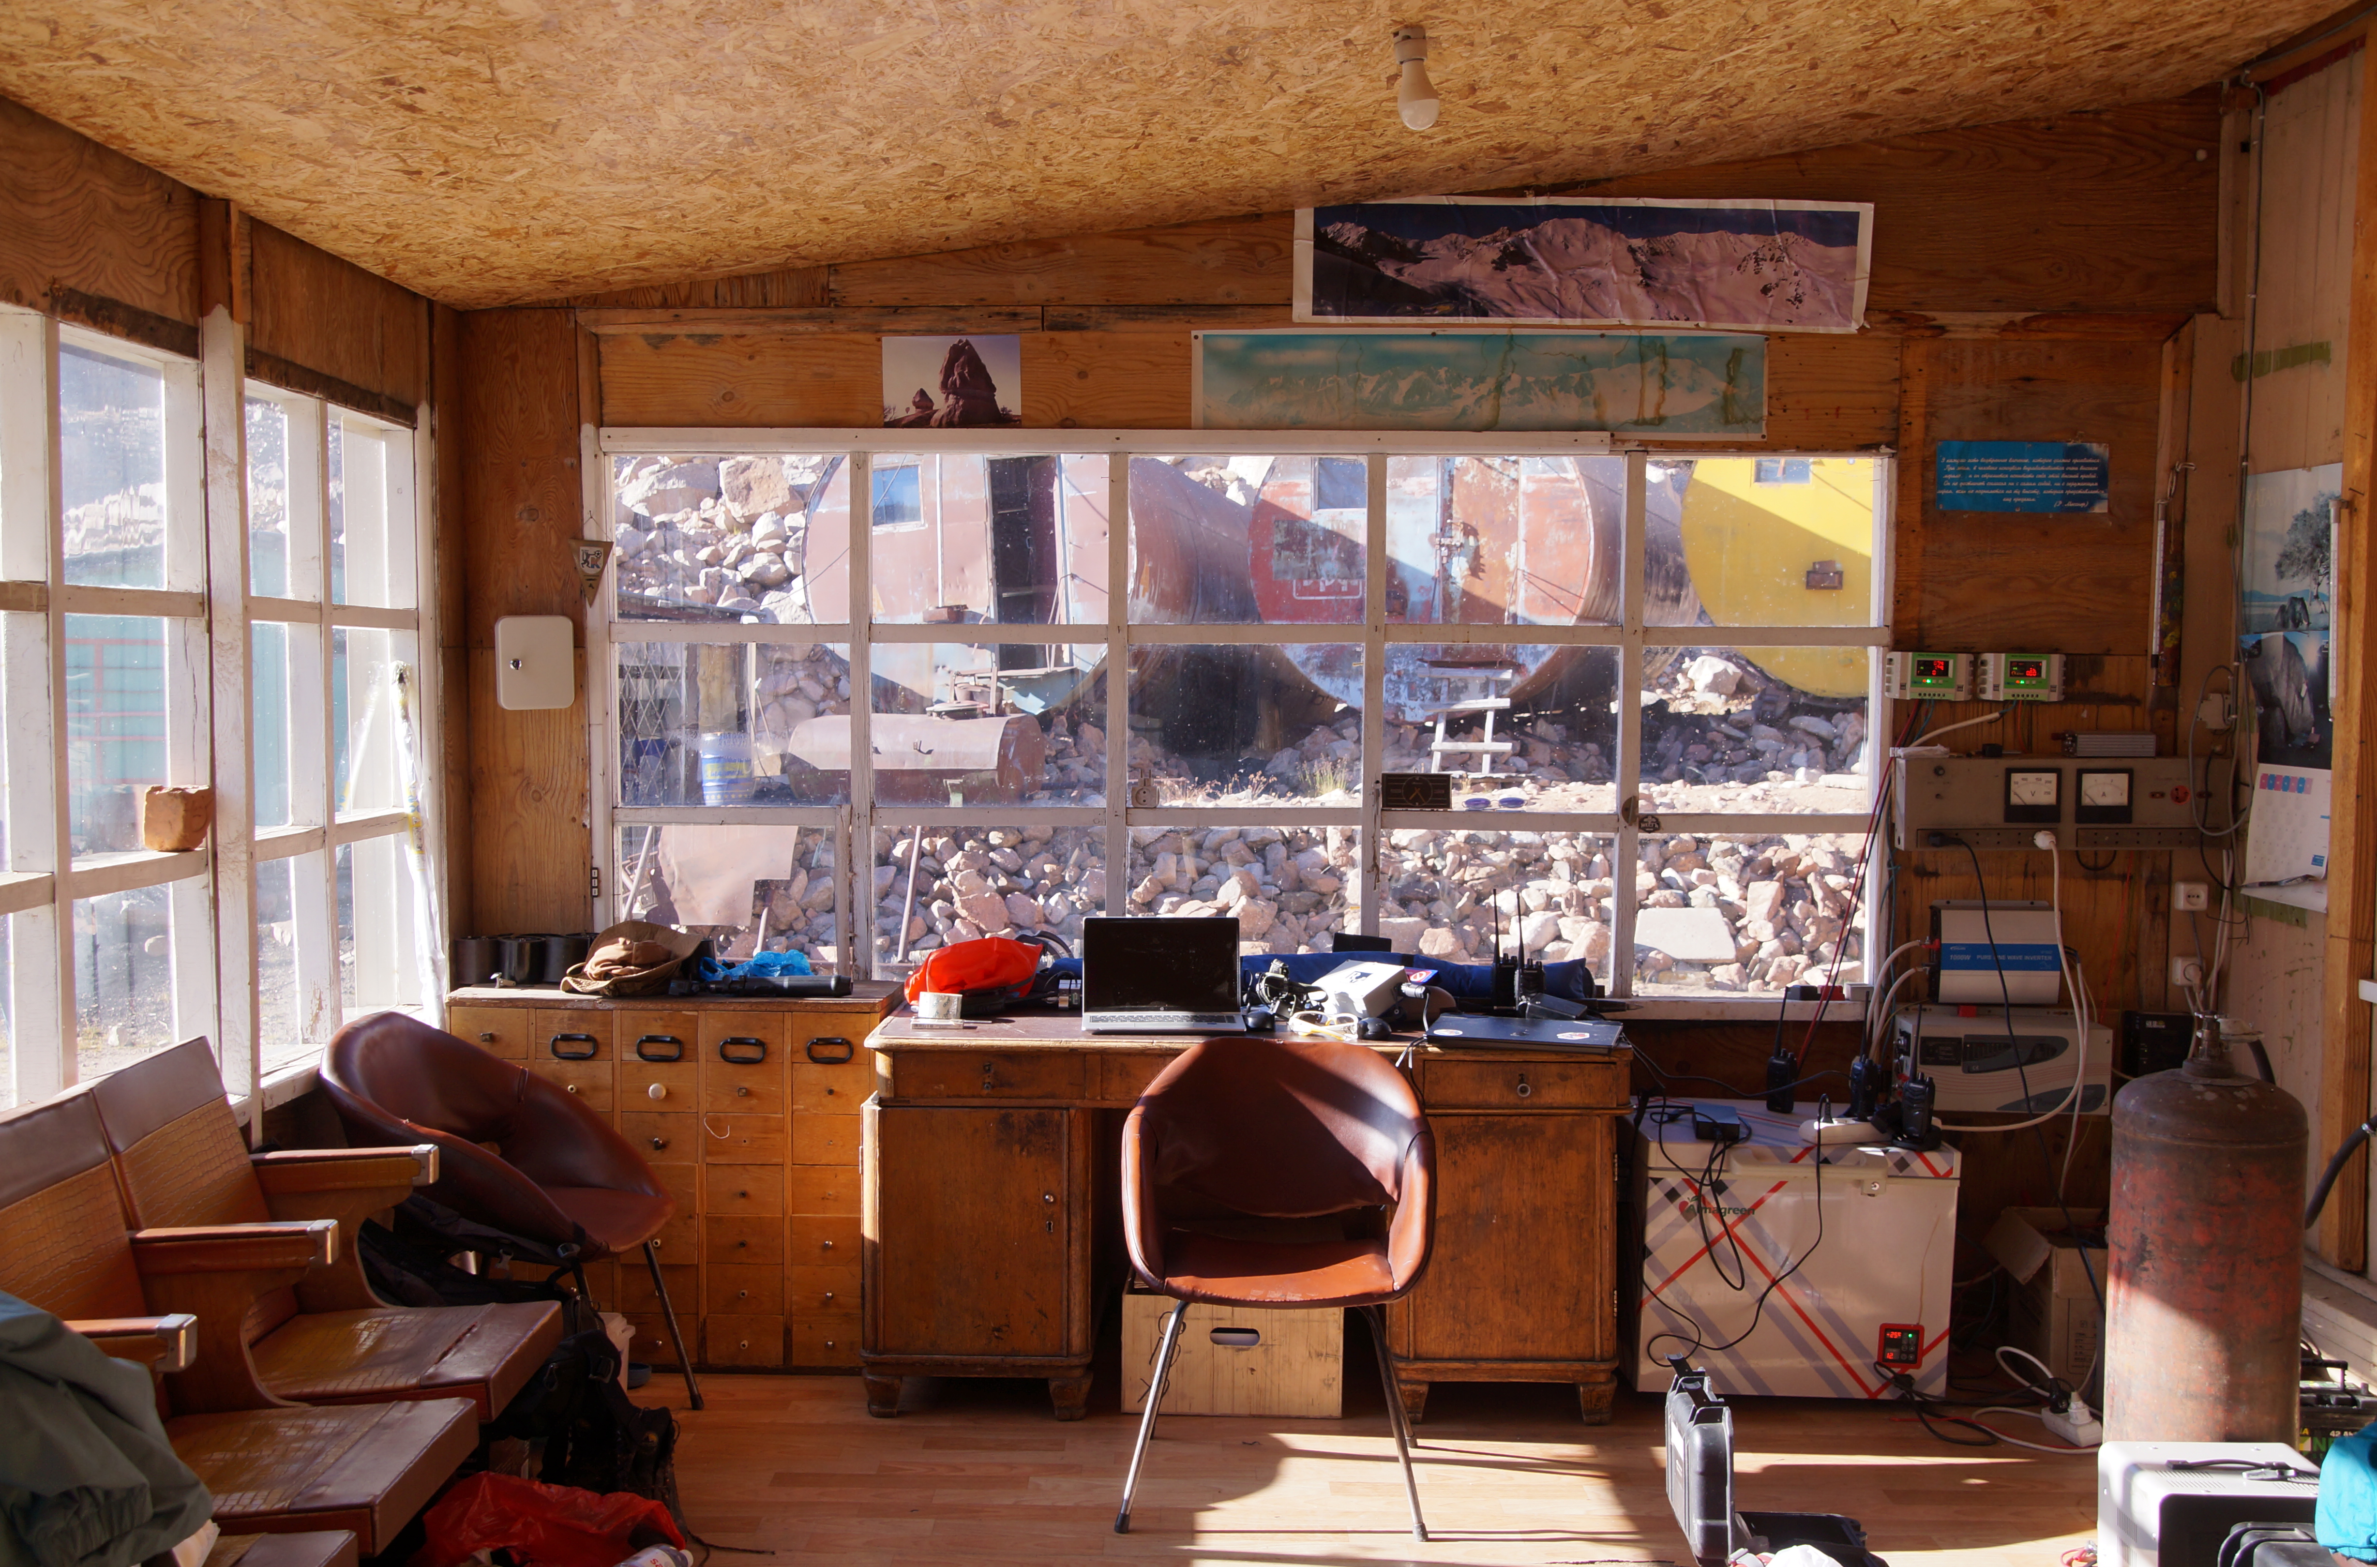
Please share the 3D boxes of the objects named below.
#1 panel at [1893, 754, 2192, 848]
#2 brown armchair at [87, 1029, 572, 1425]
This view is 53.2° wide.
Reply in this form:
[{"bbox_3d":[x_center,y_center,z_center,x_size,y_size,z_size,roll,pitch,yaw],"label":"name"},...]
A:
[{"bbox_3d":[1.982,0.045,5.444,0.705,0.213,0.100,0,3,0],"label":"panel"},{"bbox_3d":[-1.378,0.899,3.924,0.620,0.900,0.580,0,3,1],"label":"brown armchair"}]

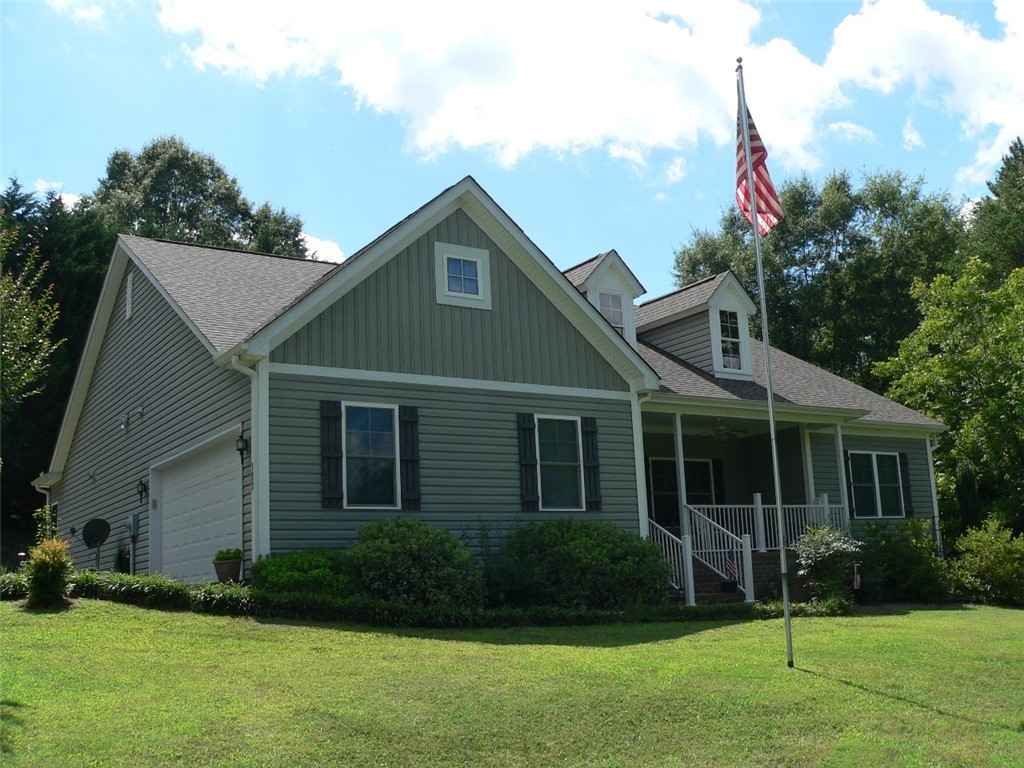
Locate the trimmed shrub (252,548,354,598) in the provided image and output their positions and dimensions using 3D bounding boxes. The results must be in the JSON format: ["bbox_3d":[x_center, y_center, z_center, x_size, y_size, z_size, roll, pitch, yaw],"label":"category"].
[{"bbox_3d":[-2.588,2.386,13.332,1.298,0.611,1.168,5,-13,-32],"label":"trimmed shrub"}]

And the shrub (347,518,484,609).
[{"bbox_3d":[-1.256,2.347,13.907,1.828,1.108,1.645,5,-13,-32],"label":"shrub"}]

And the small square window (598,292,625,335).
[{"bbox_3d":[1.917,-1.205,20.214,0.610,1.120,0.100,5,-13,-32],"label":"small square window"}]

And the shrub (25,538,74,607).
[{"bbox_3d":[-5.337,2.170,12.302,0.540,0.760,0.540,5,-13,-32],"label":"shrub"}]

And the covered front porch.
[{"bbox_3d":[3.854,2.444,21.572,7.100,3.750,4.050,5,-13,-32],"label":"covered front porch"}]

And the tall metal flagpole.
[{"bbox_3d":[2.937,-0.449,12.400,0.075,7.290,0.075,5,-13,-32],"label":"tall metal flagpole"}]

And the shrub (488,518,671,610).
[{"bbox_3d":[0.946,2.622,15.539,2.750,1.330,1.600,5,-13,-32],"label":"shrub"}]

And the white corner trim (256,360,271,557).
[{"bbox_3d":[-3.329,1.071,14.237,0.160,2.900,0.130,5,-13,-32],"label":"white corner trim"}]

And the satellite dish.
[{"bbox_3d":[-7.700,2.759,19.625,0.340,0.620,0.640,-8,-13,26],"label":"satellite dish"}]

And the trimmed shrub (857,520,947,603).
[{"bbox_3d":[8.391,3.841,22.972,1.968,1.715,1.673,5,-13,-32],"label":"trimmed shrub"}]

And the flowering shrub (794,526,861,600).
[{"bbox_3d":[6.130,3.512,20.718,1.237,1.425,1.175,5,-13,-32],"label":"flowering shrub"}]

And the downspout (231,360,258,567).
[{"bbox_3d":[-3.503,1.028,13.985,0.340,2.890,0.110,5,-13,-32],"label":"downspout"}]

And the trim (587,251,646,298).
[{"bbox_3d":[2.306,-2.496,23.917,1.790,1.080,0.120,5,-13,-32],"label":"trim"}]

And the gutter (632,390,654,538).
[{"bbox_3d":[2.213,1.606,17.708,0.190,2.850,0.110,5,-13,-32],"label":"gutter"}]

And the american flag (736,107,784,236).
[{"bbox_3d":[2.985,-2.631,12.794,0.520,1.820,0.320,-6,-12,14],"label":"american flag"}]

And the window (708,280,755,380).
[{"bbox_3d":[4.459,-1.117,21.920,1.150,2.160,0.220,5,-13,-32],"label":"window"}]

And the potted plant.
[{"bbox_3d":[-3.722,2.385,13.980,0.420,0.460,0.420,5,-13,-32],"label":"potted plant"}]

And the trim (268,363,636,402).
[{"bbox_3d":[-0.637,-0.015,16.045,6.250,0.140,0.045,5,-13,-32],"label":"trim"}]

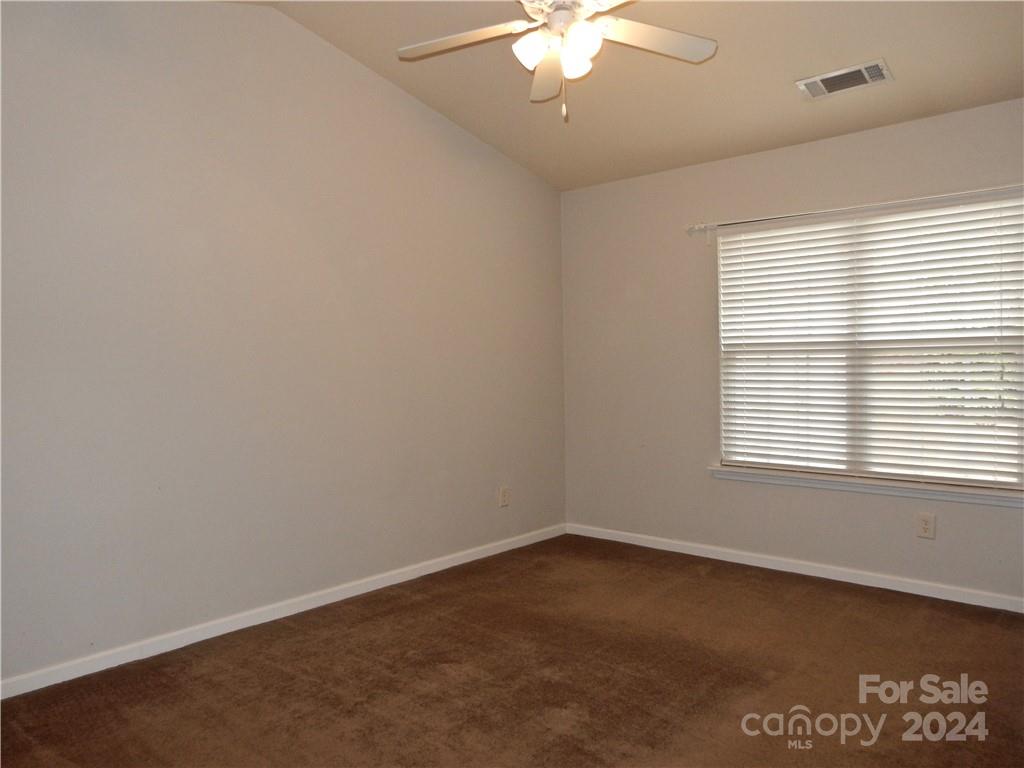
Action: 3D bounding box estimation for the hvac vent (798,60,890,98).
[{"bbox_3d":[1.576,-1.432,3.514,0.393,0.025,0.195,1,-10,41],"label":"hvac vent"}]

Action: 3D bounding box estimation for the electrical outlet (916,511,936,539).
[{"bbox_3d":[2.107,0.720,3.763,0.078,0.121,0.010,1,2,41],"label":"electrical outlet"}]

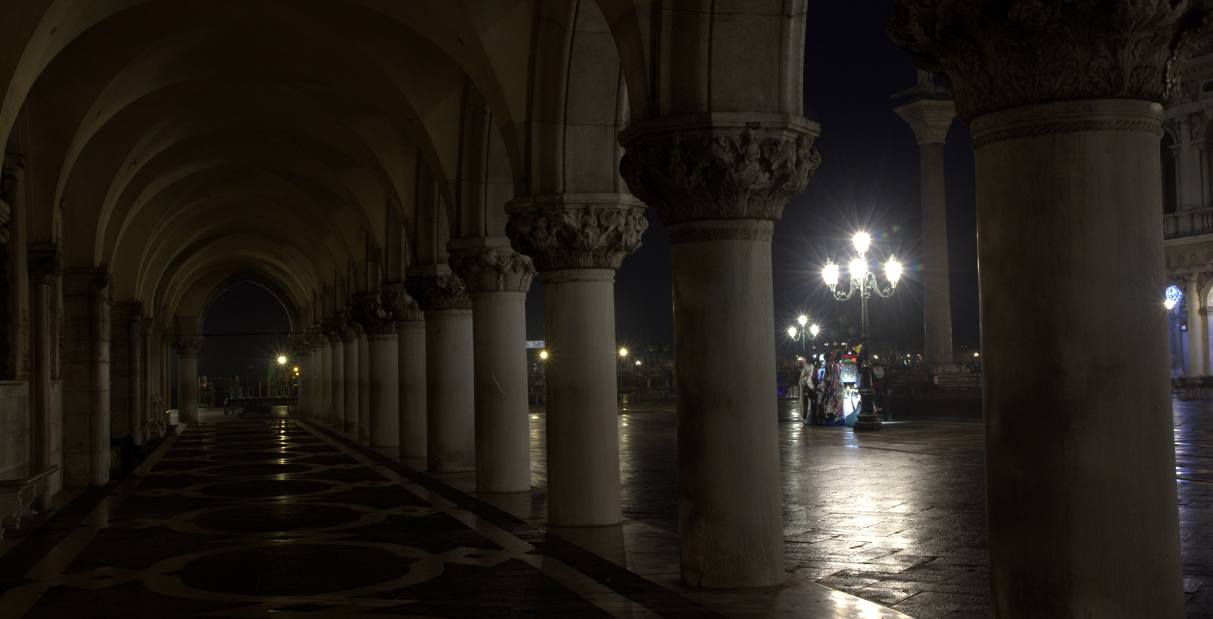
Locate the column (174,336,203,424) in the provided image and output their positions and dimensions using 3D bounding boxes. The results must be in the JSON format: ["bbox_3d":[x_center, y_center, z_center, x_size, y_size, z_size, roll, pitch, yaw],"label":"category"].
[{"bbox_3d":[-15.862,2.629,54.861,1.250,3.220,1.250,-1,-3,-15],"label":"column"}]

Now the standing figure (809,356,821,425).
[{"bbox_3d":[5.355,2.091,37.421,0.500,1.753,0.400,-2,-2,8],"label":"standing figure"}]

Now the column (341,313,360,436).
[{"bbox_3d":[-6.844,1.759,39.683,1.300,3.220,1.300,-1,-3,-15],"label":"column"}]

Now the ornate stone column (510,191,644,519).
[{"bbox_3d":[-0.252,0.518,14.492,1.300,3.220,1.300,-1,-3,-15],"label":"ornate stone column"}]

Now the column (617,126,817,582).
[{"bbox_3d":[0.847,0.311,10.294,1.300,3.220,1.300,-1,-3,-15],"label":"column"}]

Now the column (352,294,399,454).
[{"bbox_3d":[-4.646,1.346,31.286,1.500,3.220,1.500,-1,-3,-15],"label":"column"}]

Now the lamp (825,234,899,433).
[{"bbox_3d":[6.359,0.516,35.556,1.880,4.950,1.750,-2,-2,10],"label":"lamp"}]

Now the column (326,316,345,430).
[{"bbox_3d":[-7.942,1.966,43.881,1.300,3.220,1.300,-1,-3,-15],"label":"column"}]

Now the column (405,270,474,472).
[{"bbox_3d":[-2.357,0.896,21.872,1.220,3.050,1.220,-1,-3,-15],"label":"column"}]

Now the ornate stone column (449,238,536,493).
[{"bbox_3d":[-1.301,0.698,17.836,1.200,3.050,1.200,-1,-3,-15],"label":"ornate stone column"}]

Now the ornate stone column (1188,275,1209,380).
[{"bbox_3d":[29.696,0.845,73.110,0.850,5.192,0.850,-1,-3,-15],"label":"ornate stone column"}]

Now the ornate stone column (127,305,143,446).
[{"bbox_3d":[-10.824,1.503,33.288,0.380,3.249,0.380,-1,-3,-15],"label":"ornate stone column"}]

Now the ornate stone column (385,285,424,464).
[{"bbox_3d":[-3.336,1.080,25.618,1.200,3.050,1.200,-1,-3,-15],"label":"ornate stone column"}]

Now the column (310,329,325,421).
[{"bbox_3d":[-9.682,2.264,49.875,1.200,3.070,1.200,-1,-3,-15],"label":"column"}]

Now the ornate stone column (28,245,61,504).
[{"bbox_3d":[-6.855,0.827,17.600,0.360,3.190,0.480,-1,-3,-15],"label":"ornate stone column"}]

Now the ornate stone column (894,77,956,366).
[{"bbox_3d":[17.963,-4.387,79.313,2.700,14.838,2.700,-1,-3,-15],"label":"ornate stone column"}]

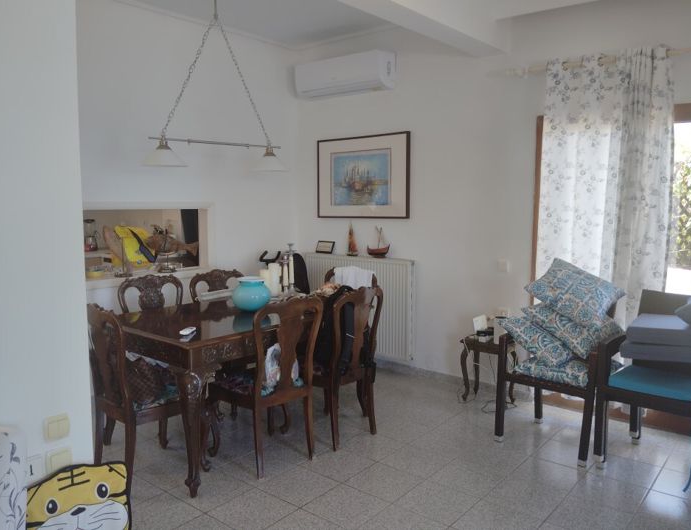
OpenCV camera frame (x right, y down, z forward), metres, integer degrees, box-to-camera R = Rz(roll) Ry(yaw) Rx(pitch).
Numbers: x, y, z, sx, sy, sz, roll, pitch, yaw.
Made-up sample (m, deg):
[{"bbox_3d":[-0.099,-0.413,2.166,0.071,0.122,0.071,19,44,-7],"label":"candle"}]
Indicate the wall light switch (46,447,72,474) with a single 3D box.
[{"bbox_3d":[-0.944,0.647,1.880,0.012,0.081,0.081,5,7,39],"label":"wall light switch"}]

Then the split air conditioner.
[{"bbox_3d":[-0.021,-1.758,5.365,1.030,0.320,0.230,5,7,39],"label":"split air conditioner"}]

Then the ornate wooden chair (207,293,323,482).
[{"bbox_3d":[-0.482,0.657,3.390,0.500,1.010,0.550,-6,9,-43],"label":"ornate wooden chair"}]

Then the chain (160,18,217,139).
[{"bbox_3d":[-0.932,-1.135,3.432,0.030,0.770,0.410,5,8,39],"label":"chain"}]

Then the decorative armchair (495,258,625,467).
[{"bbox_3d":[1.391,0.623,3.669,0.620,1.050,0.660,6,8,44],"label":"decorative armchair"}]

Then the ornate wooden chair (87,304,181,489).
[{"bbox_3d":[-1.119,0.673,3.186,0.520,1.010,0.560,5,7,39],"label":"ornate wooden chair"}]

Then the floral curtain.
[{"bbox_3d":[1.740,-0.208,3.943,0.820,2.410,0.120,5,8,39],"label":"floral curtain"}]

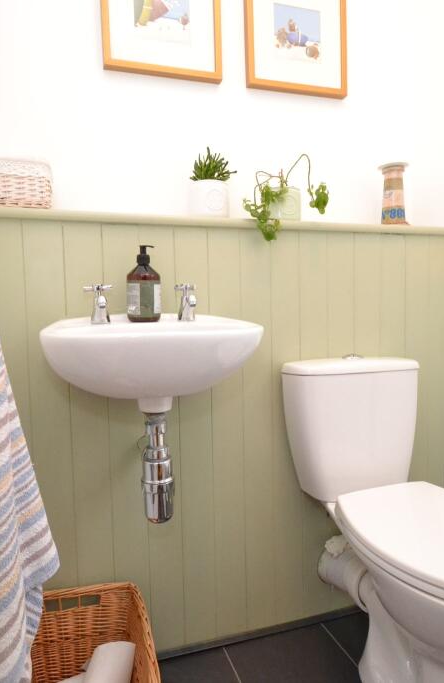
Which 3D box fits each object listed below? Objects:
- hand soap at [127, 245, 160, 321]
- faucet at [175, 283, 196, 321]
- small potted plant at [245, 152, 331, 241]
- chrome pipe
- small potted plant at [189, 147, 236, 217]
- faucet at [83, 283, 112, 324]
[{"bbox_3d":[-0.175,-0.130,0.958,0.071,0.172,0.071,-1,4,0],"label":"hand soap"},{"bbox_3d":[-0.079,-0.090,0.970,0.048,0.086,0.095,-2,4,-16],"label":"faucet"},{"bbox_3d":[0.171,-0.380,1.133,0.252,0.241,0.145,-2,4,-16],"label":"small potted plant"},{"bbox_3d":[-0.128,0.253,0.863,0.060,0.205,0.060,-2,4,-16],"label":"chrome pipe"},{"bbox_3d":[-0.022,-0.404,1.100,0.130,0.192,0.110,-2,4,-16],"label":"small potted plant"},{"bbox_3d":[-0.265,-0.083,0.916,0.062,0.086,0.100,-2,4,-16],"label":"faucet"}]

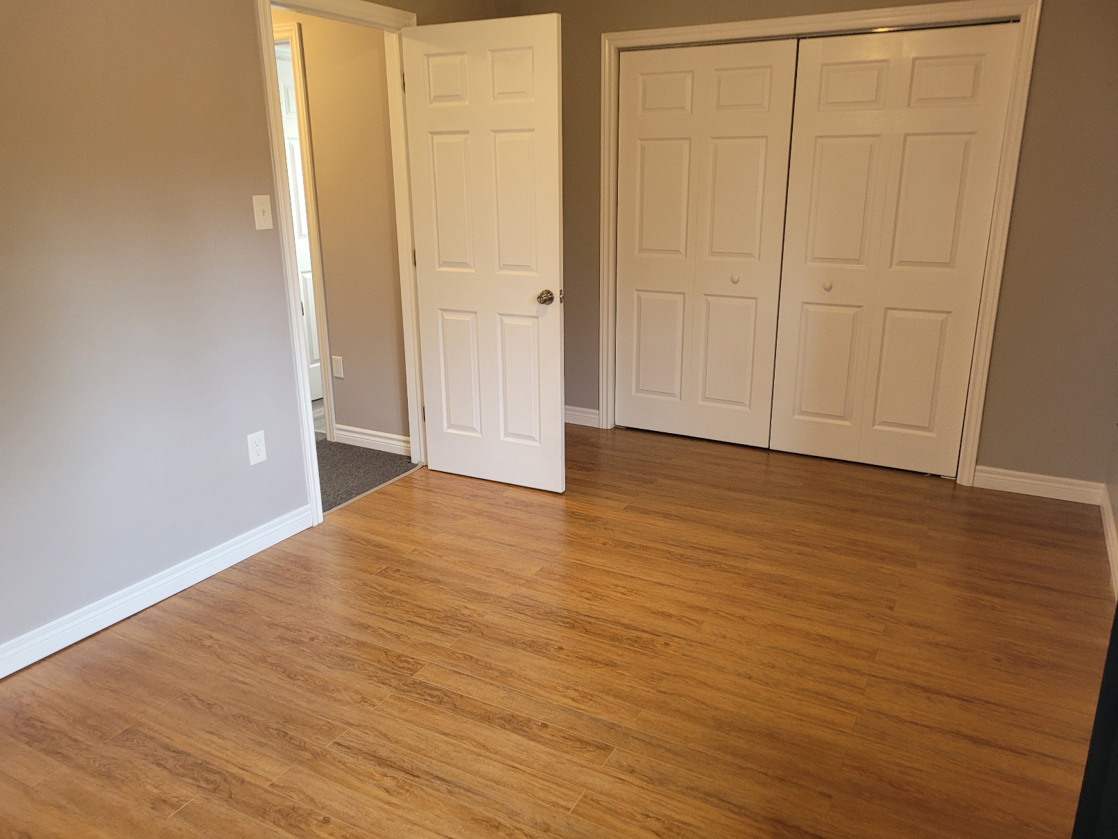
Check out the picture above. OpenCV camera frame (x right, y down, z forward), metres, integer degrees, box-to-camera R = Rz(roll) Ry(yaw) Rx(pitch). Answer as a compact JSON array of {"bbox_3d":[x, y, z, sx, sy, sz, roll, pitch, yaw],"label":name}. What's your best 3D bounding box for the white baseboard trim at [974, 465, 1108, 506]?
[{"bbox_3d":[2.186,0.298,3.838,0.515,0.103,0.015,8,19,28],"label":"white baseboard trim"}]

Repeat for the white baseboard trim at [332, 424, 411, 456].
[{"bbox_3d":[-0.997,0.114,4.561,0.576,0.103,0.015,8,19,28],"label":"white baseboard trim"}]

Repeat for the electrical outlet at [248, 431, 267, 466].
[{"bbox_3d":[-1.177,0.111,3.281,0.007,0.121,0.077,8,19,28],"label":"electrical outlet"}]

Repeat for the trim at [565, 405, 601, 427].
[{"bbox_3d":[0.034,-0.031,5.016,0.490,0.103,0.015,8,19,28],"label":"trim"}]

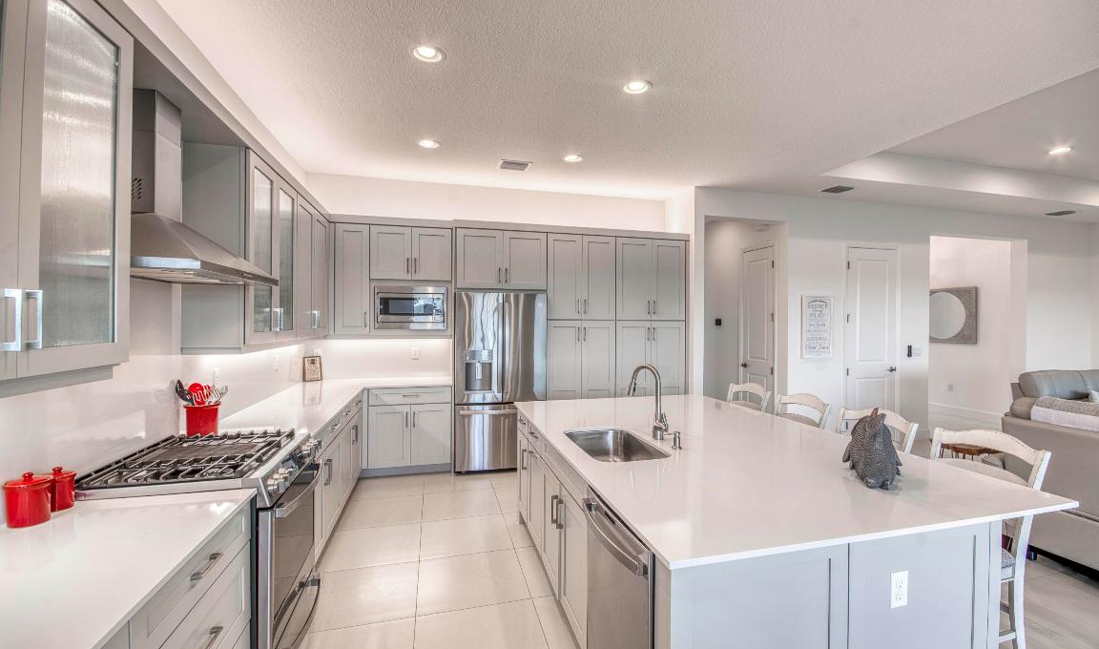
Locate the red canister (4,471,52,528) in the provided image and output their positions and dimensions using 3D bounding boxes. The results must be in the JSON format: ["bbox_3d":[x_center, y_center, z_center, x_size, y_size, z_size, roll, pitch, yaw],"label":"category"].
[{"bbox_3d":[-1.613,0.536,1.419,0.101,0.150,0.101,0,0,-14],"label":"red canister"}]

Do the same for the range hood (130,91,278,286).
[{"bbox_3d":[-1.512,-0.519,1.859,0.500,0.670,0.790,0,1,-14],"label":"range hood"}]

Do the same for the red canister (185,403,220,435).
[{"bbox_3d":[-1.781,0.498,2.370,0.152,0.165,0.152,0,1,-14],"label":"red canister"}]

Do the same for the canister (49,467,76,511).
[{"bbox_3d":[-1.592,0.526,1.484,0.095,0.128,0.095,0,1,-14],"label":"canister"}]

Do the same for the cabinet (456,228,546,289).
[{"bbox_3d":[-0.553,-0.656,4.951,0.924,0.593,0.610,0,0,-14],"label":"cabinet"}]

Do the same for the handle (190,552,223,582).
[{"bbox_3d":[-0.970,0.684,1.299,0.035,0.014,0.125,0,1,-14],"label":"handle"}]

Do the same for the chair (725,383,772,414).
[{"bbox_3d":[1.383,0.991,3.675,0.520,1.030,0.460,0,1,-14],"label":"chair"}]

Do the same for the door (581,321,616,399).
[{"bbox_3d":[0.531,0.672,4.944,0.387,1.425,0.022,0,1,-14],"label":"door"}]

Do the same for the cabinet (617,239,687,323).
[{"bbox_3d":[1.056,-0.492,5.358,0.848,0.898,0.610,0,0,-14],"label":"cabinet"}]

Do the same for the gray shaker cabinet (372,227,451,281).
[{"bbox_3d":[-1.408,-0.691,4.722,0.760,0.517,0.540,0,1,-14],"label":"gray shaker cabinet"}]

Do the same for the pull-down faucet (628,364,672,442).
[{"bbox_3d":[0.513,0.405,2.379,0.220,0.386,0.100,0,1,-14],"label":"pull-down faucet"}]

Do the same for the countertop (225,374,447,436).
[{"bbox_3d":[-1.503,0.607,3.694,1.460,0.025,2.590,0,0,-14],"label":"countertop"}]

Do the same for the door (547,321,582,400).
[{"bbox_3d":[0.161,0.672,4.849,0.378,1.425,0.022,0,1,-14],"label":"door"}]

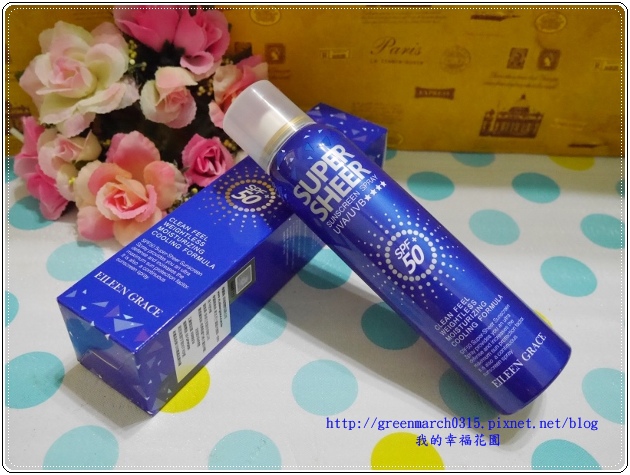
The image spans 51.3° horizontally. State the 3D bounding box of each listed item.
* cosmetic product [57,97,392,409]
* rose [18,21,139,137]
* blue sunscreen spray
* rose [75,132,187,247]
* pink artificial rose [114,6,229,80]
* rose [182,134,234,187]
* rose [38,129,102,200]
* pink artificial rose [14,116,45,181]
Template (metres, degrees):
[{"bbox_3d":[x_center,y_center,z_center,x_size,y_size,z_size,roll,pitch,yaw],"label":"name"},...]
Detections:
[{"bbox_3d":[-0.036,-0.001,0.355,0.049,0.047,0.200,27,49,24],"label":"cosmetic product"},{"bbox_3d":[-0.127,-0.085,0.353,0.061,0.058,0.038,-9,2,-11],"label":"rose"},{"bbox_3d":[0.030,-0.004,0.312,0.199,0.044,0.044,44,89,8],"label":"blue sunscreen spray"},{"bbox_3d":[-0.102,-0.027,0.362,0.063,0.060,0.040,-10,8,-12],"label":"rose"},{"bbox_3d":[-0.078,-0.108,0.356,0.058,0.042,0.045,-16,88,-18],"label":"pink artificial rose"},{"bbox_3d":[-0.060,-0.043,0.372,0.031,0.031,0.028,-7,7,-9],"label":"rose"},{"bbox_3d":[-0.140,-0.041,0.376,0.037,0.041,0.032,-4,0,-6],"label":"rose"},{"bbox_3d":[-0.166,-0.051,0.388,0.026,0.036,0.028,12,8,10],"label":"pink artificial rose"}]

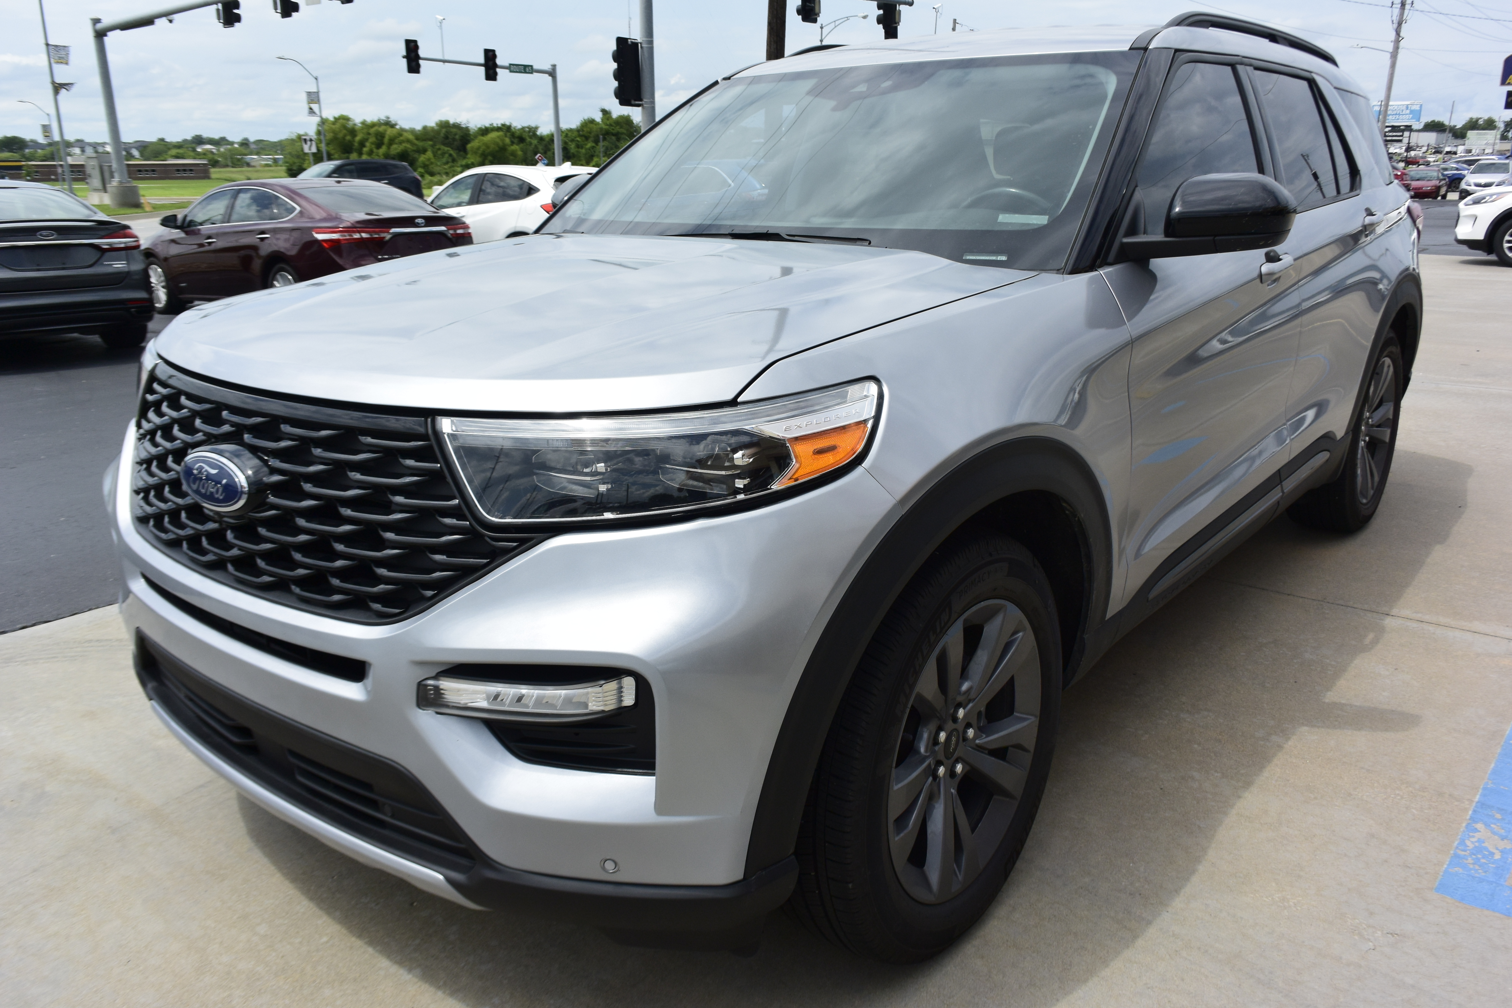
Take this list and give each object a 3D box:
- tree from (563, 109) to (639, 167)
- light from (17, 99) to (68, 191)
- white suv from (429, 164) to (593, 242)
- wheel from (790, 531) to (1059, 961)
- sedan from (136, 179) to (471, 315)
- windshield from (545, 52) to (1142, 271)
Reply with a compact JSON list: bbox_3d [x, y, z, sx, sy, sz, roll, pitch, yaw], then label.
[{"bbox_3d":[-12.422,-28.110,90.731,7.000,6.200,6.000,0,17,0],"label":"tree"},{"bbox_3d":[-66.397,-33.267,105.000,3.100,8.000,0.500,0,17,0],"label":"light"},{"bbox_3d":[-3.720,-4.400,17.420,4.300,1.600,1.770,14,22,40],"label":"white suv"},{"bbox_3d":[0.298,0.414,2.054,0.260,0.775,0.780,12,21,38],"label":"wheel"},{"bbox_3d":[-5.150,-2.830,12.540,4.950,1.460,1.840,13,21,37],"label":"sedan"},{"bbox_3d":[0.158,-0.879,2.866,1.570,0.130,0.870,13,58,37],"label":"windshield"}]

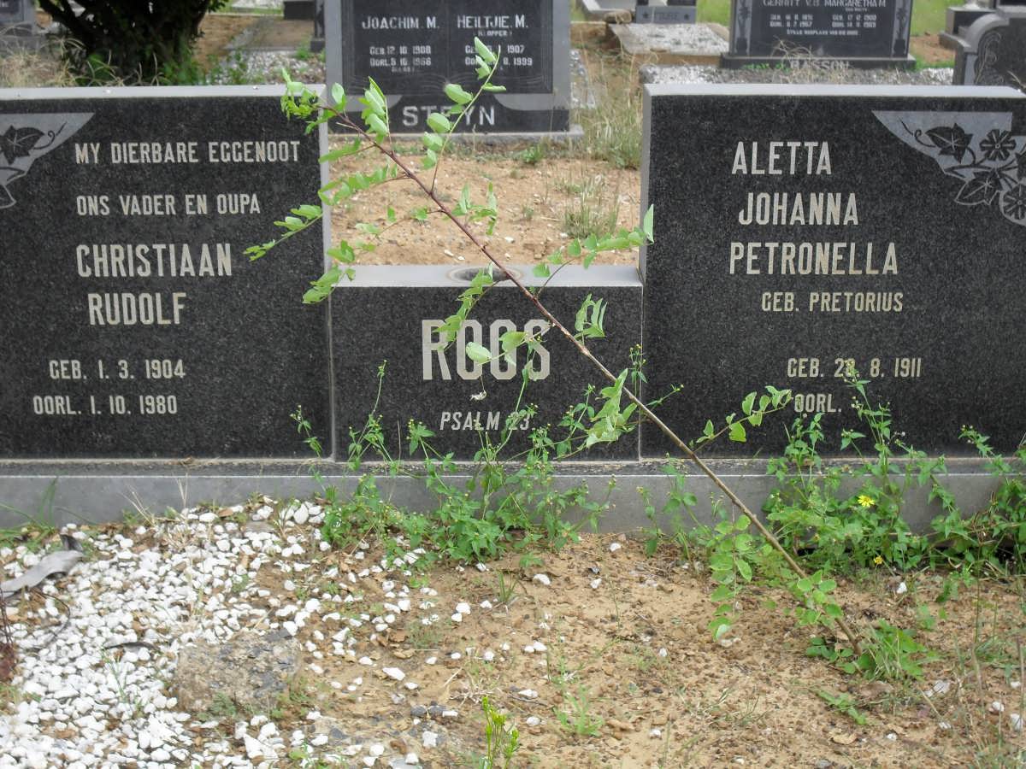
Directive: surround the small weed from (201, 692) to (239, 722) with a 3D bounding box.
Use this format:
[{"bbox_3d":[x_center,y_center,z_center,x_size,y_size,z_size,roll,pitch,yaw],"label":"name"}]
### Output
[{"bbox_3d":[-0.390,0.427,2.264,0.053,0.031,0.045,0,17,0],"label":"small weed"}]

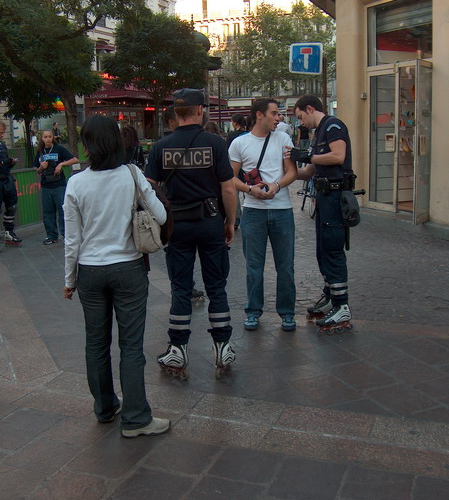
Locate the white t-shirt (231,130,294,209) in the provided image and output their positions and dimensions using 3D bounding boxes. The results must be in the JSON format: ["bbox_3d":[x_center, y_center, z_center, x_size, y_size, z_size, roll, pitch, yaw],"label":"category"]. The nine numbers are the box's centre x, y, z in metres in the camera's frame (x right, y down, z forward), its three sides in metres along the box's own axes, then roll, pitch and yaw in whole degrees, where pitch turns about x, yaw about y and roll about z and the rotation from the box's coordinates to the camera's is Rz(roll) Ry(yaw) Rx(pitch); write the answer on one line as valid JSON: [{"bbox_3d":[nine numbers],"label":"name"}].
[{"bbox_3d":[0.275,-0.604,4.902,0.500,0.609,0.280,-3,11,-7],"label":"white t-shirt"}]

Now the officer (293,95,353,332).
[{"bbox_3d":[0.764,-0.269,4.918,0.540,1.799,0.460,-5,12,-16],"label":"officer"}]

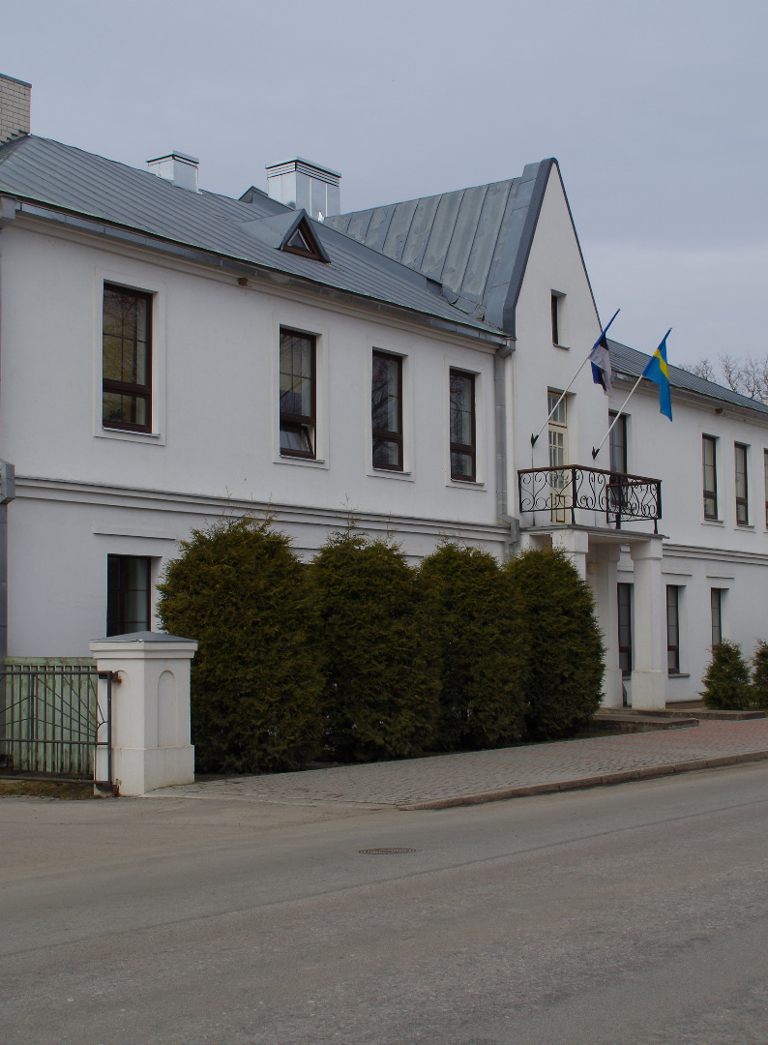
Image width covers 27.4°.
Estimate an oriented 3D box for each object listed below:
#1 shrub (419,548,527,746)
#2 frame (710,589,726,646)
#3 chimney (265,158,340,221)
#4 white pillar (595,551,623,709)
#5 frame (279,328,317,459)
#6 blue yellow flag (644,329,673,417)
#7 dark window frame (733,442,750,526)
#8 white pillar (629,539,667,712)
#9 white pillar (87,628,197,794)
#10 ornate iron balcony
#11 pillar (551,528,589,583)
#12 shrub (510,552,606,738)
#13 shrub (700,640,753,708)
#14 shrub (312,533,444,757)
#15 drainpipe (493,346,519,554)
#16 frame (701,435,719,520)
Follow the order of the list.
[{"bbox_3d":[1.185,1.922,24.907,2.160,3.189,2.160,-1,-5,0],"label":"shrub"},{"bbox_3d":[7.566,2.503,36.184,0.100,1.940,0.920,-4,-6,37],"label":"frame"},{"bbox_3d":[-1.745,-7.068,34.865,0.900,1.570,1.550,-4,-6,37],"label":"chimney"},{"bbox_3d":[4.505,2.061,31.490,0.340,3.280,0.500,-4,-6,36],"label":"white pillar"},{"bbox_3d":[-1.411,-1.990,24.625,0.100,2.020,1.000,-4,-6,37],"label":"frame"},{"bbox_3d":[5.267,-2.802,30.257,0.600,1.740,0.220,-4,-5,35],"label":"blue yellow flag"},{"bbox_3d":[8.612,-0.907,38.303,0.120,1.990,0.980,-4,-6,36],"label":"dark window frame"},{"bbox_3d":[5.149,2.001,30.967,0.480,3.310,0.500,-4,-6,36],"label":"white pillar"},{"bbox_3d":[-2.812,2.206,18.537,0.890,1.850,0.890,-4,-6,36],"label":"white pillar"},{"bbox_3d":[3.918,-0.356,29.520,1.200,1.060,3.500,-4,-5,35],"label":"ornate iron balcony"},{"bbox_3d":[3.343,1.797,27.961,0.460,3.240,0.560,-4,-5,35],"label":"pillar"},{"bbox_3d":[2.715,2.064,26.921,2.160,3.206,2.160,-1,-5,0],"label":"shrub"},{"bbox_3d":[6.879,3.039,31.644,1.000,1.400,1.000,-4,-6,36],"label":"shrub"},{"bbox_3d":[-0.344,1.762,22.895,2.160,3.210,2.160,-1,-5,0],"label":"shrub"},{"bbox_3d":[2.281,0.186,28.710,0.360,7.000,0.220,-4,-6,36],"label":"drainpipe"},{"bbox_3d":[7.559,-1.023,36.848,0.120,1.990,0.980,-4,-6,36],"label":"frame"}]

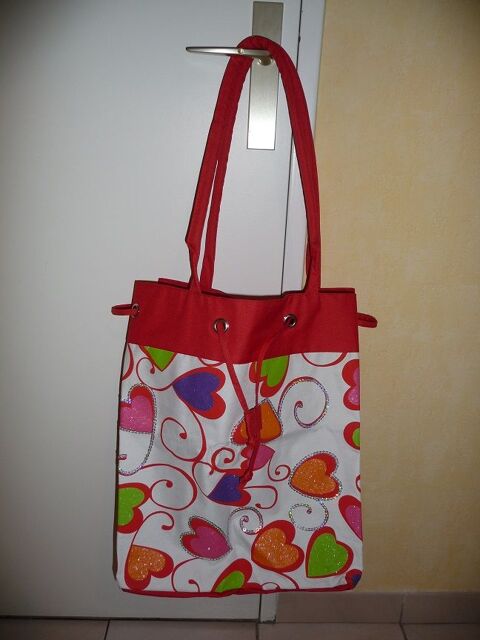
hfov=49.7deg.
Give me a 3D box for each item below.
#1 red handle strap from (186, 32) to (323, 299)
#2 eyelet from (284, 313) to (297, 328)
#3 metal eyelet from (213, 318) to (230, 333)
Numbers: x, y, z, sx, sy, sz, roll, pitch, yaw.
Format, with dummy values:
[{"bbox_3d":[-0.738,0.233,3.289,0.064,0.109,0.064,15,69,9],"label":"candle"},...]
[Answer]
[{"bbox_3d":[0.026,-0.217,0.774,0.212,0.370,0.055,2,17,-2],"label":"red handle strap"},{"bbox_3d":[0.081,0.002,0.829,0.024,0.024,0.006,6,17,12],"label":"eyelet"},{"bbox_3d":[-0.030,0.010,0.827,0.024,0.024,0.006,0,17,-7],"label":"metal eyelet"}]

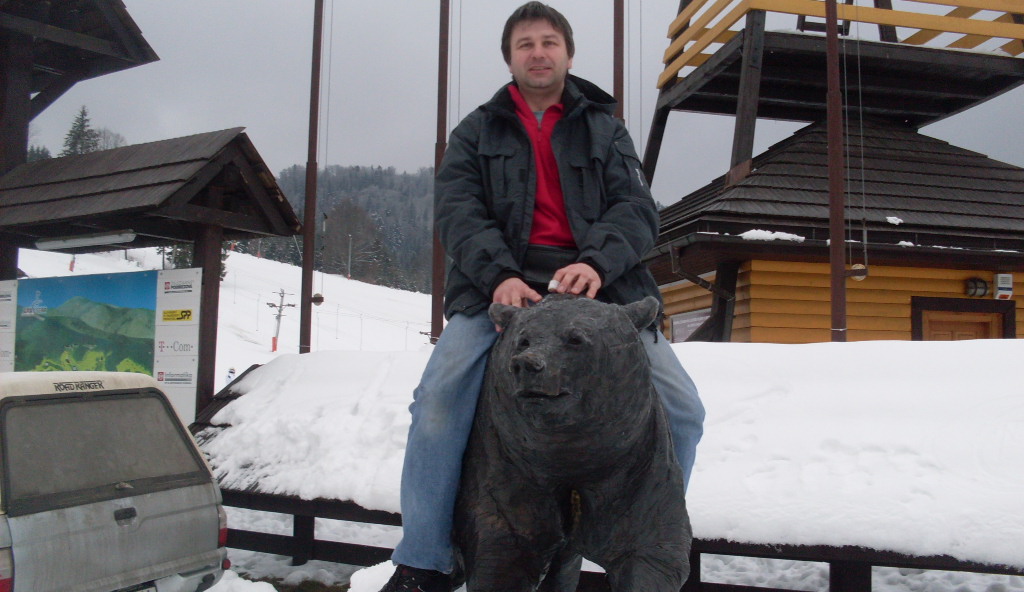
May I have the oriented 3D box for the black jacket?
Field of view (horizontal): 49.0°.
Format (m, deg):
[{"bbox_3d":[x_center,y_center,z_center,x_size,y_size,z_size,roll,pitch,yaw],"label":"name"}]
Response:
[{"bbox_3d":[0.097,-0.260,2.970,0.590,0.670,0.460,1,-8,-5],"label":"black jacket"}]

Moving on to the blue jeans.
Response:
[{"bbox_3d":[0.085,0.335,2.900,0.770,0.730,0.560,2,-8,-7],"label":"blue jeans"}]

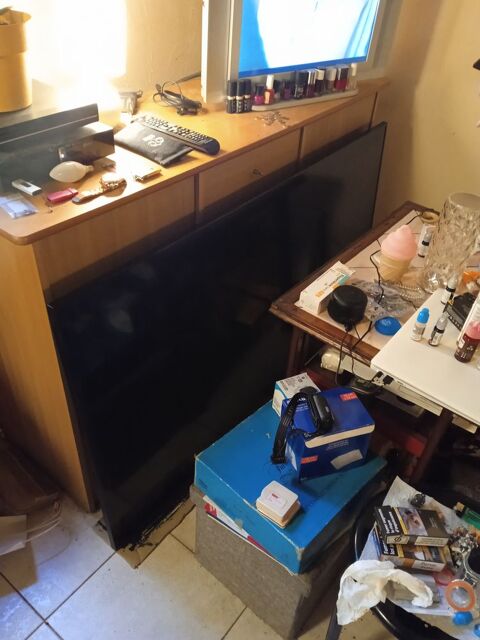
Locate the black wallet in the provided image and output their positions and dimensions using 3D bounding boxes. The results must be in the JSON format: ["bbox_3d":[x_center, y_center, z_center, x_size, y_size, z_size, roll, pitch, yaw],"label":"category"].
[{"bbox_3d":[-0.191,-0.380,1.112,0.182,0.019,0.090,32,46,30],"label":"black wallet"}]

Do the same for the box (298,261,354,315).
[{"bbox_3d":[0.220,-0.081,1.286,0.053,0.038,0.179,28,44,27],"label":"box"}]

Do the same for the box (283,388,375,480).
[{"bbox_3d":[0.164,0.219,1.020,0.141,0.098,0.111,-11,41,-19],"label":"box"}]

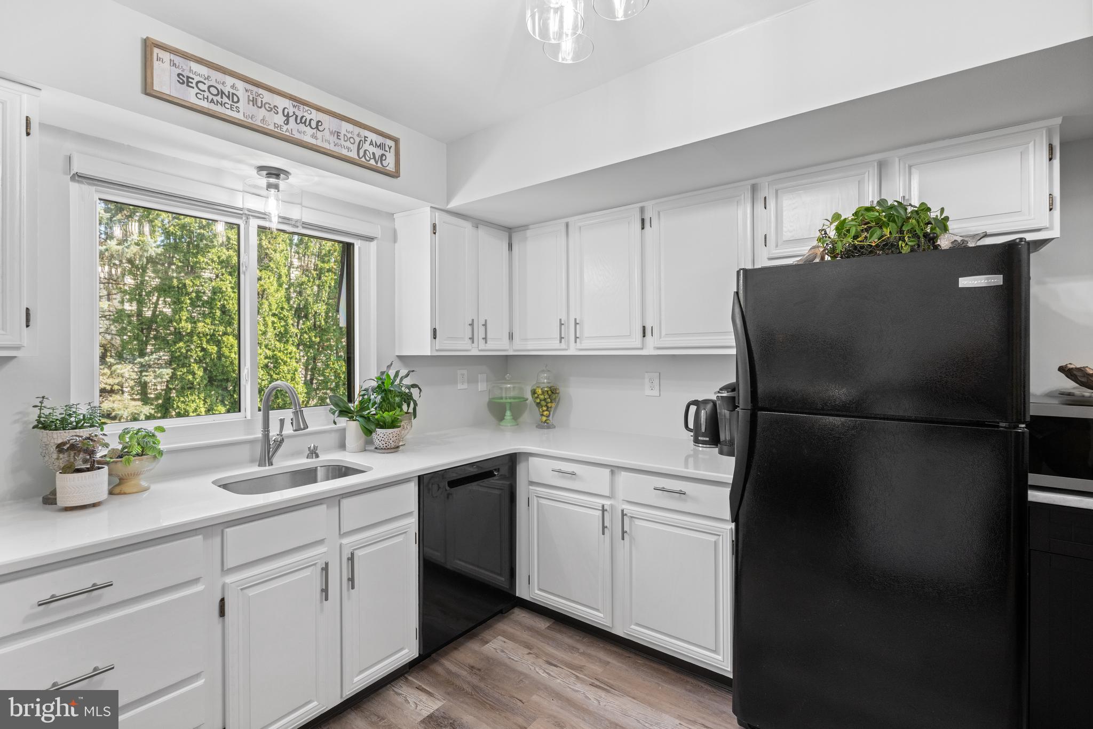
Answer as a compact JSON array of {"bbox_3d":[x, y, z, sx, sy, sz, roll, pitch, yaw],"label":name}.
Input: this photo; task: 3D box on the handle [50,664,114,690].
[{"bbox_3d":[-1.140,0.765,1.182,0.036,0.013,0.132,1,1,37],"label":"handle"}]

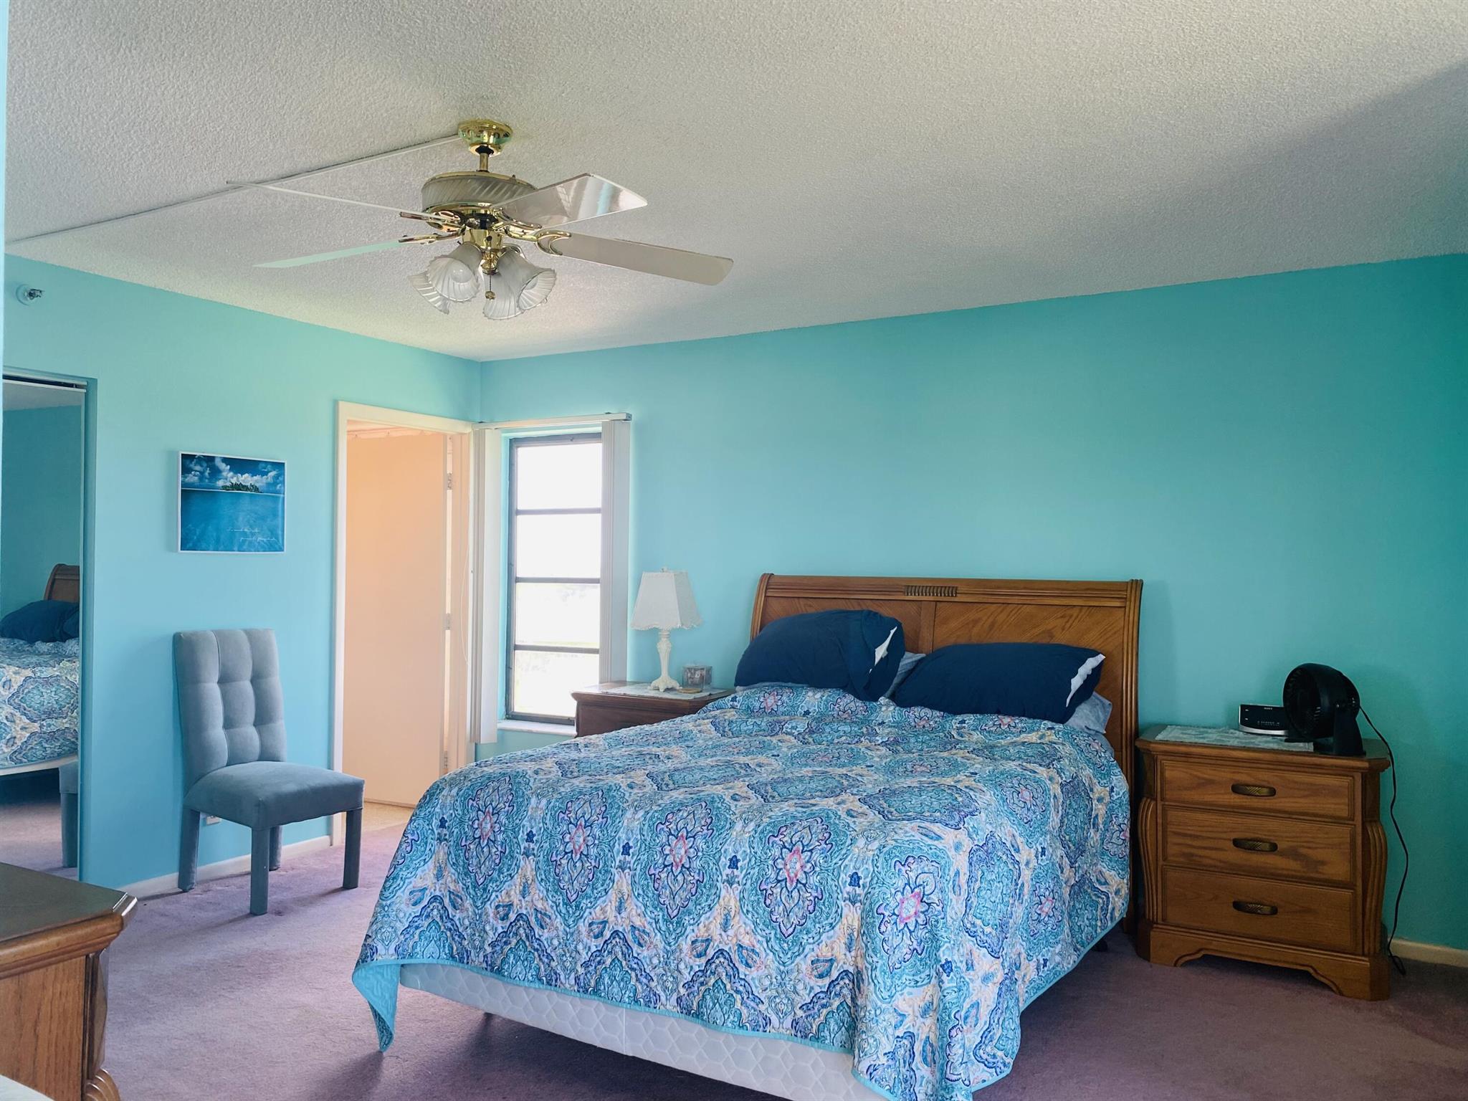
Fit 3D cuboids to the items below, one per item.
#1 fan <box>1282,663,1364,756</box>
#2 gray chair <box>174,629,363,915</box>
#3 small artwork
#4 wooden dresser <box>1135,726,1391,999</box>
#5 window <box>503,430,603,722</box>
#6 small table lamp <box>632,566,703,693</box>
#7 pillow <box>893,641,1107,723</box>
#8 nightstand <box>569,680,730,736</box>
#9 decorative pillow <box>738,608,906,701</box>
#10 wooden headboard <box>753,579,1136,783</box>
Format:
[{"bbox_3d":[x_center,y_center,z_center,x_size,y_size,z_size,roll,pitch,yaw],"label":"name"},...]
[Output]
[{"bbox_3d":[1.940,0.515,3.642,0.180,0.280,0.250,0,-1,3],"label":"fan"},{"bbox_3d":[-1.905,0.858,4.505,0.630,1.035,0.455,0,-1,35],"label":"gray chair"},{"bbox_3d":[-2.161,-0.196,4.771,0.025,0.412,0.508,0,-1,30],"label":"small artwork"},{"bbox_3d":[1.805,1.026,3.765,0.745,0.742,0.490,0,-1,30],"label":"wooden dresser"},{"bbox_3d":[-0.954,0.147,5.903,0.655,1.512,0.080,0,-1,30],"label":"window"},{"bbox_3d":[-0.312,0.373,5.121,0.254,0.560,0.254,0,-1,19],"label":"small table lamp"},{"bbox_3d":[0.967,0.475,4.136,0.690,0.170,0.450,0,27,30],"label":"pillow"},{"bbox_3d":[-0.312,1.023,5.008,0.735,0.742,0.500,0,-1,30],"label":"nightstand"},{"bbox_3d":[0.343,0.413,4.476,0.660,0.180,0.430,0,35,30],"label":"decorative pillow"},{"bbox_3d":[0.800,0.752,4.518,1.610,1.290,0.220,0,-1,30],"label":"wooden headboard"}]

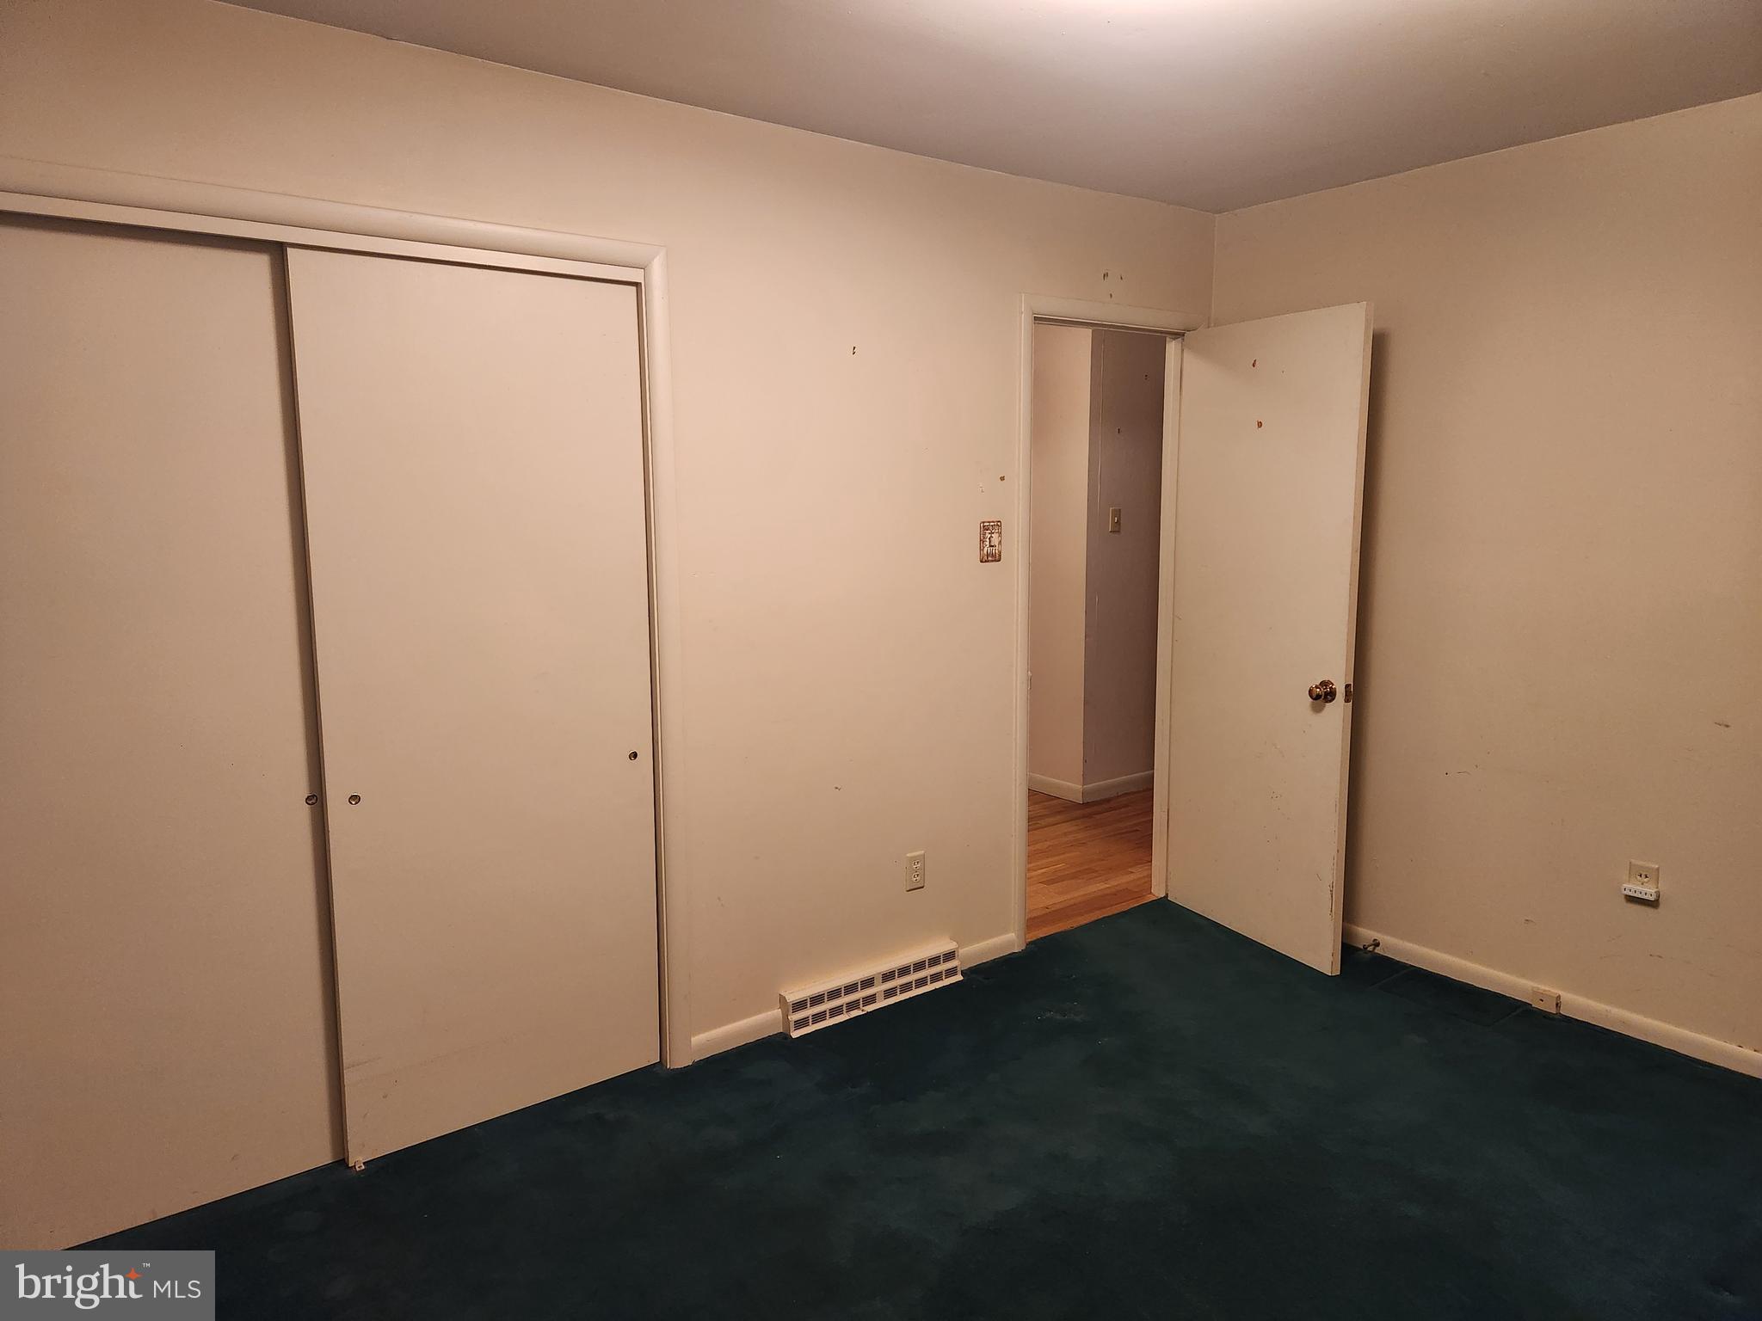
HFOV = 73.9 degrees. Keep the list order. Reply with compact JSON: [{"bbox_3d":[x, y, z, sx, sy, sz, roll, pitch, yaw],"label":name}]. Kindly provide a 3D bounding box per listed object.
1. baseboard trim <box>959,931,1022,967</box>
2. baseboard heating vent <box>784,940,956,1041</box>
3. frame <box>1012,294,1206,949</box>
[{"bbox_3d":[0.344,0.940,3.763,0.254,0.068,0.016,-7,10,-37],"label":"baseboard trim"},{"bbox_3d":[-0.006,0.962,3.464,0.648,0.115,0.066,-7,10,-37],"label":"baseboard heating vent"},{"bbox_3d":[0.751,-0.122,4.001,0.896,2.096,0.128,-7,10,-37],"label":"frame"}]

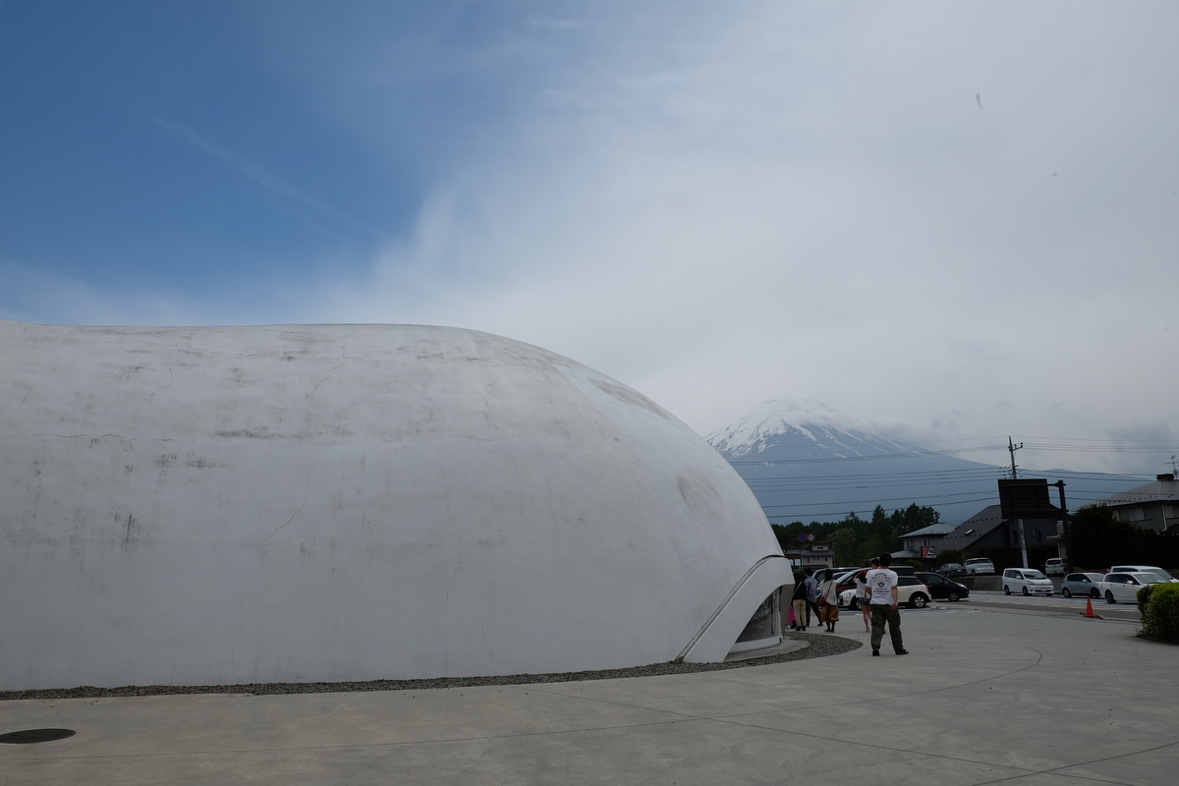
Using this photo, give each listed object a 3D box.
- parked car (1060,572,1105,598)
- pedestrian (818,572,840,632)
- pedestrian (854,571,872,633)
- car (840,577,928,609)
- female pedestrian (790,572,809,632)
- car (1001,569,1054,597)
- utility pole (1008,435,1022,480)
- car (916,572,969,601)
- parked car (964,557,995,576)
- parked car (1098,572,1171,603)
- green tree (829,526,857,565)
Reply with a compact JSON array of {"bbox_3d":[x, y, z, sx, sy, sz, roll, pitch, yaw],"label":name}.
[{"bbox_3d":[31.300,12.030,55.300,1.700,1.520,4.200,1,-12,-8],"label":"parked car"},{"bbox_3d":[6.377,5.545,23.645,0.480,1.600,0.370,1,-12,-5],"label":"pedestrian"},{"bbox_3d":[7.259,5.539,23.585,0.460,1.580,0.370,1,-12,-8],"label":"pedestrian"},{"bbox_3d":[13.300,9.000,40.000,3.900,1.430,1.730,-1,-12,5],"label":"car"},{"bbox_3d":[5.668,5.662,24.024,0.430,1.530,0.310,-1,-12,2],"label":"female pedestrian"},{"bbox_3d":[30.400,13.130,61.400,1.720,1.850,4.600,0,-12,1],"label":"car"},{"bbox_3d":[36.209,9.892,73.288,1.200,12.700,0.600,0,-12,0],"label":"utility pole"},{"bbox_3d":[18.850,10.950,50.000,4.500,1.600,1.720,1,-12,-8],"label":"car"},{"bbox_3d":[37.400,16.750,85.000,1.760,1.710,4.650,-2,-12,11],"label":"parked car"},{"bbox_3d":[28.400,10.030,45.400,1.750,1.570,4.700,1,-12,-6],"label":"parked car"},{"bbox_3d":[43.023,27.474,149.057,5.500,9.300,5.500,0,-12,0],"label":"green tree"}]

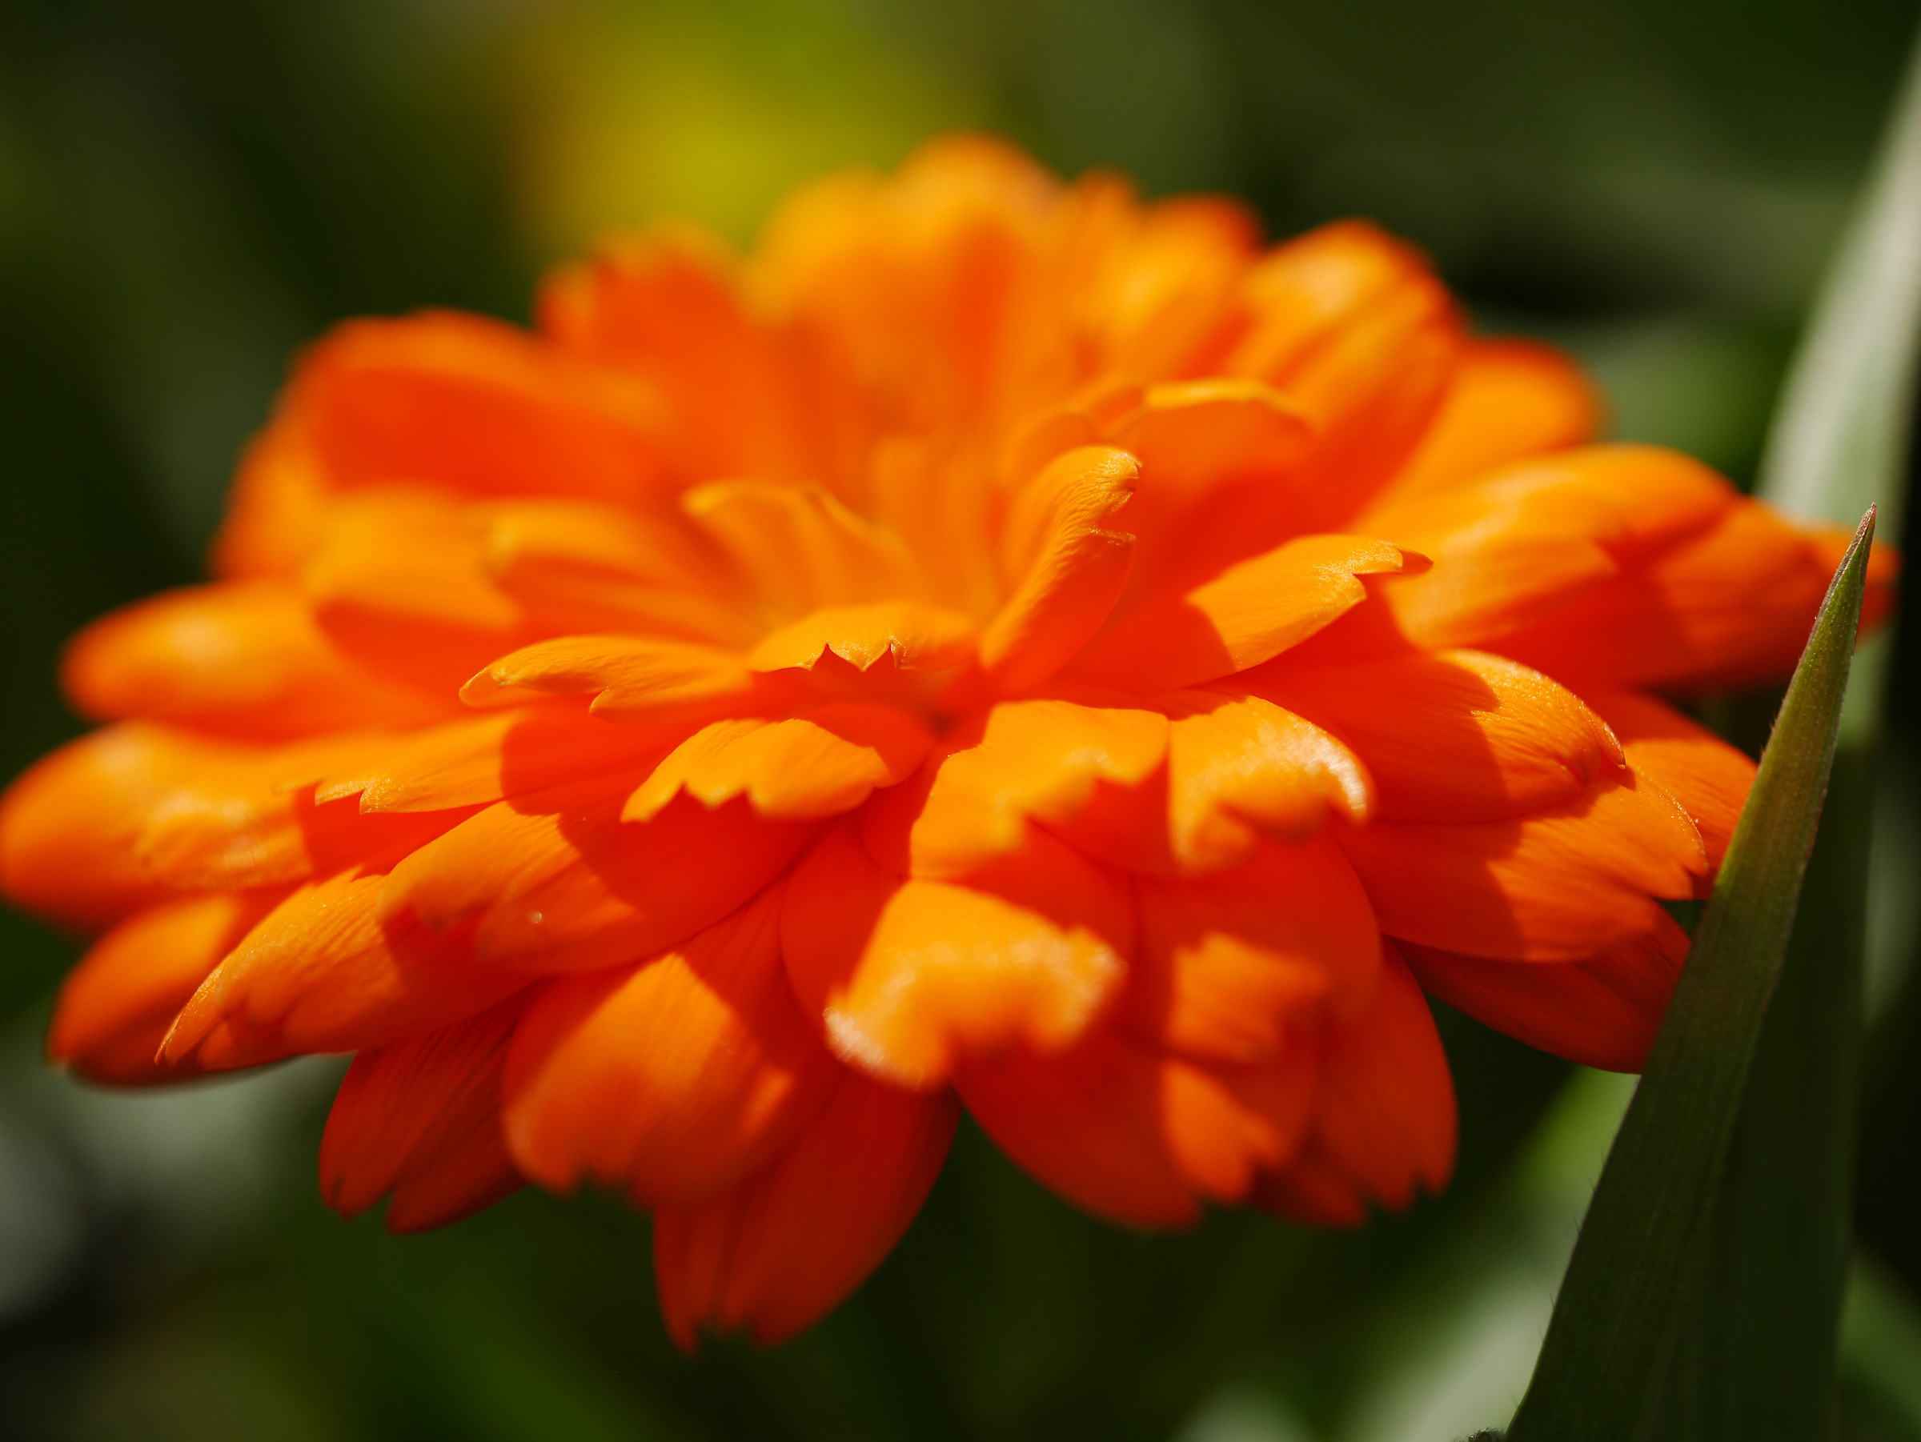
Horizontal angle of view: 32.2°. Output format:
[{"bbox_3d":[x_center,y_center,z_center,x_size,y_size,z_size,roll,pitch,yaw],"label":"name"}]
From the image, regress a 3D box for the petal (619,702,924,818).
[{"bbox_3d":[-0.006,0.001,0.109,0.010,0.003,0.007,-17,32,-33],"label":"petal"}]

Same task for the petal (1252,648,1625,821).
[{"bbox_3d":[0.016,0.000,0.111,0.012,0.003,0.008,7,31,2],"label":"petal"}]

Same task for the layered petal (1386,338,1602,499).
[{"bbox_3d":[0.020,-0.012,0.127,0.009,0.003,0.007,-24,35,-23],"label":"layered petal"}]

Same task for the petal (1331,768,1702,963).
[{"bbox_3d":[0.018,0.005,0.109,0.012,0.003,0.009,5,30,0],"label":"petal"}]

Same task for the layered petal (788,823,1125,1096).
[{"bbox_3d":[0.000,0.007,0.102,0.010,0.003,0.011,-9,36,-8],"label":"layered petal"}]

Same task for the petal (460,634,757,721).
[{"bbox_3d":[-0.012,-0.001,0.113,0.010,0.003,0.005,1,28,-15],"label":"petal"}]

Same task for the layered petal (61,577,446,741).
[{"bbox_3d":[-0.025,-0.002,0.119,0.014,0.003,0.009,4,31,12],"label":"layered petal"}]

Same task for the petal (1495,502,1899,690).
[{"bbox_3d":[0.026,-0.004,0.117,0.014,0.003,0.009,-11,31,-12],"label":"petal"}]

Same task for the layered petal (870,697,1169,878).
[{"bbox_3d":[0.002,0.002,0.107,0.009,0.003,0.009,-11,24,-11],"label":"layered petal"}]

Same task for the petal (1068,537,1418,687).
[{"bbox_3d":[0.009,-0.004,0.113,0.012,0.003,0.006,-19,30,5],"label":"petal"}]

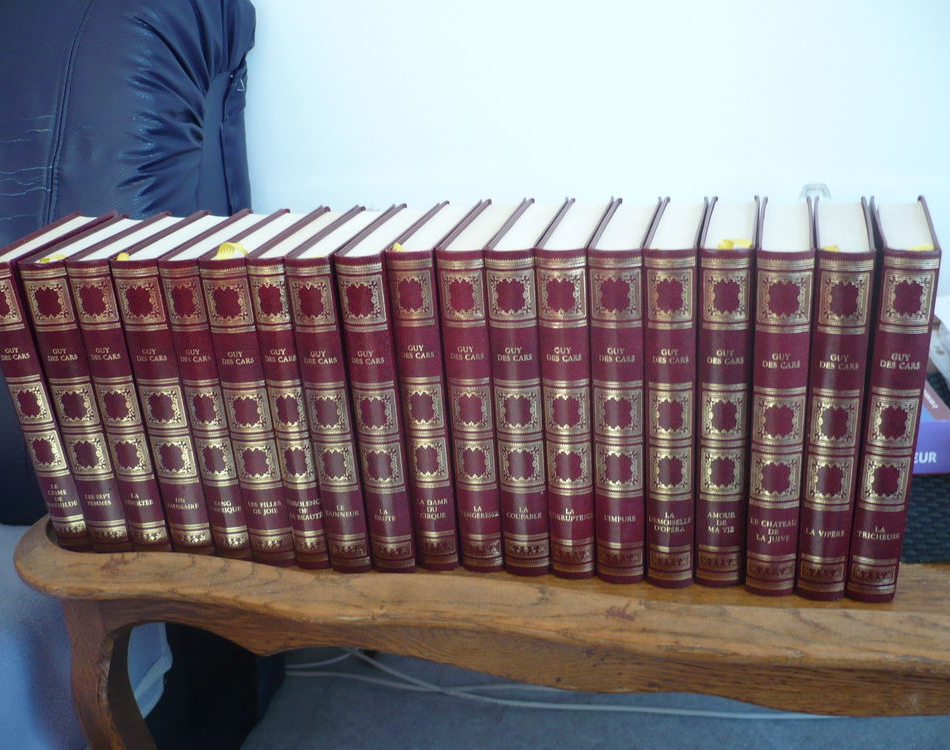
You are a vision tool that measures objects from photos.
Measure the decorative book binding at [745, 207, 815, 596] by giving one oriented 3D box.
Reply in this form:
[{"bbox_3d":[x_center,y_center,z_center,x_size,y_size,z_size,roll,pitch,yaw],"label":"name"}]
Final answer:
[{"bbox_3d":[0.185,0.009,0.616,0.029,0.206,0.139,3,22,17],"label":"decorative book binding"}]

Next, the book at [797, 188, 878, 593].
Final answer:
[{"bbox_3d":[0.210,0.009,0.595,0.026,0.202,0.136,3,22,17],"label":"book"}]

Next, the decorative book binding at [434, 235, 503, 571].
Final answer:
[{"bbox_3d":[0.013,0.003,0.647,0.026,0.202,0.136,2,22,14],"label":"decorative book binding"}]

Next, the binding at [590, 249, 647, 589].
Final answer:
[{"bbox_3d":[0.096,0.005,0.626,0.028,0.202,0.136,2,22,15],"label":"binding"}]

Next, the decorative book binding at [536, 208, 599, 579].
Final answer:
[{"bbox_3d":[0.069,0.004,0.645,0.028,0.206,0.139,1,21,14],"label":"decorative book binding"}]

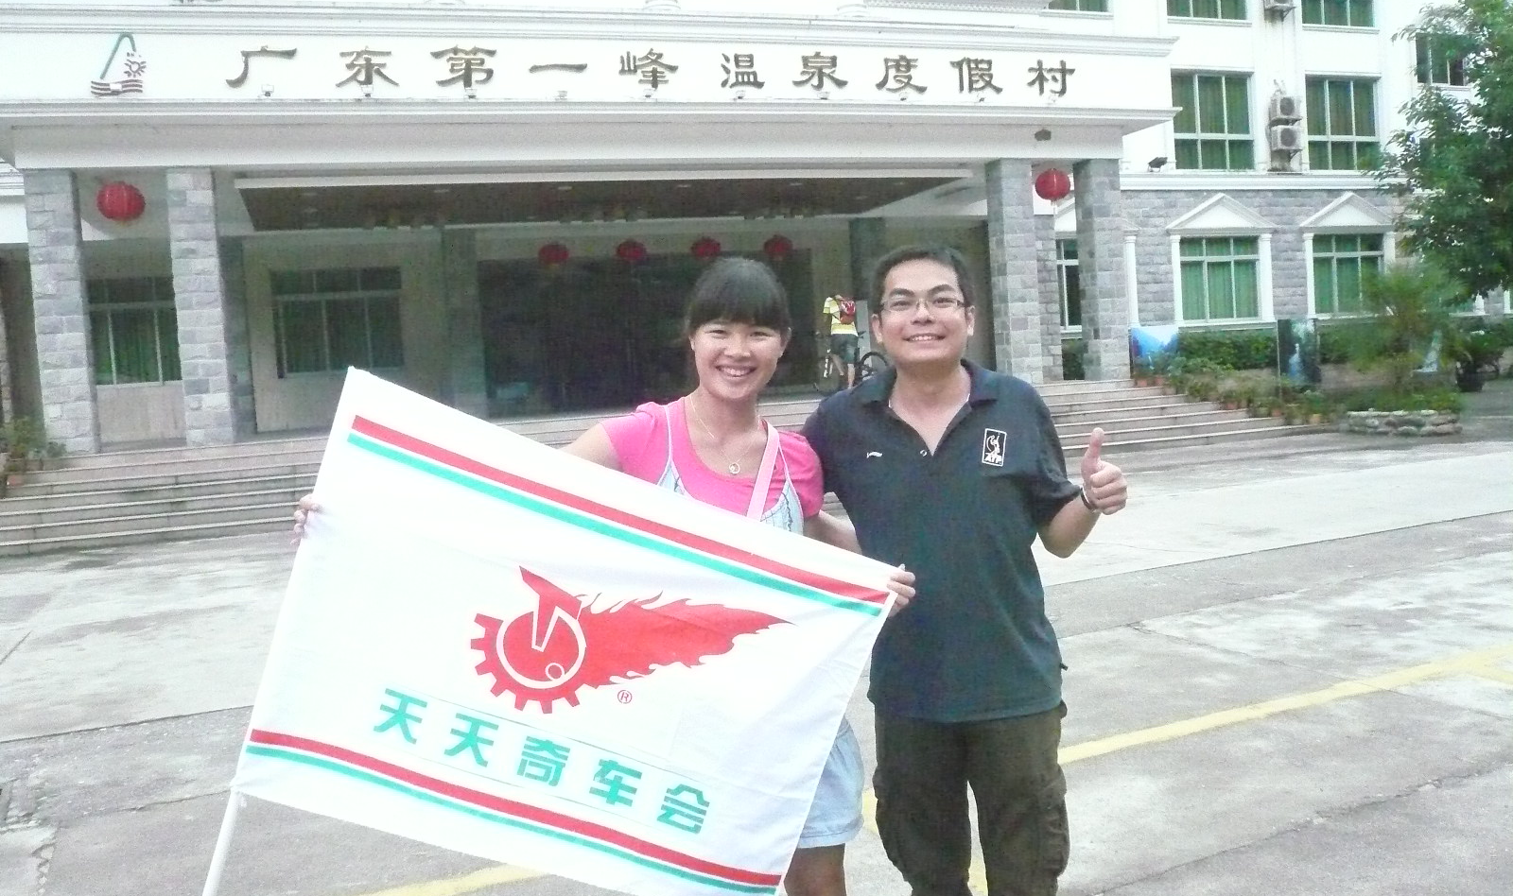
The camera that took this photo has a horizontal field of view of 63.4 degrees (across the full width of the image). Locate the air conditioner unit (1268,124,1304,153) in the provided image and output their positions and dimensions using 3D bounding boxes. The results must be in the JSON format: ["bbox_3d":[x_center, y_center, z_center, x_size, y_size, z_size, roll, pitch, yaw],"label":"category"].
[{"bbox_3d":[12.443,-7.235,28.721,0.755,0.512,0.300,-5,3,-19],"label":"air conditioner unit"}]

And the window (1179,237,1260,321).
[{"bbox_3d":[10.834,-3.940,28.558,2.227,1.934,0.150,-5,3,-19],"label":"window"}]

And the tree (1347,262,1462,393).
[{"bbox_3d":[9.791,-1.797,18.516,1.580,2.074,1.550,-5,4,-19],"label":"tree"}]

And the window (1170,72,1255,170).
[{"bbox_3d":[10.107,-7.251,27.065,2.203,2.215,0.150,-5,4,-19],"label":"window"}]

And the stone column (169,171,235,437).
[{"bbox_3d":[-7.323,-1.831,16.169,0.533,3.571,0.530,-5,3,-19],"label":"stone column"}]

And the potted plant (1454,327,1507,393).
[{"bbox_3d":[16.550,-2.013,27.977,1.080,1.513,1.080,-5,4,-19],"label":"potted plant"}]

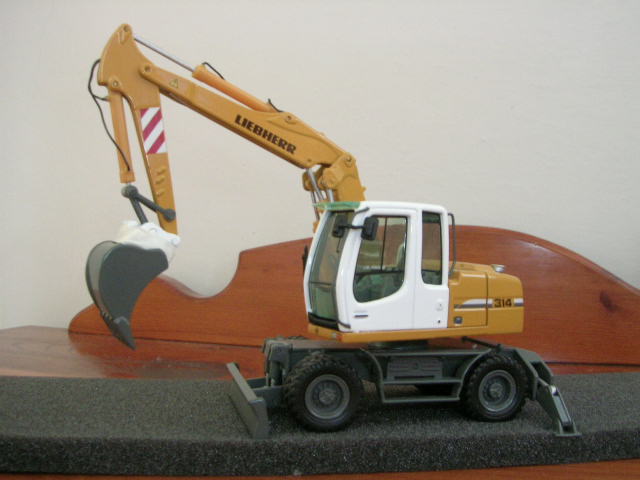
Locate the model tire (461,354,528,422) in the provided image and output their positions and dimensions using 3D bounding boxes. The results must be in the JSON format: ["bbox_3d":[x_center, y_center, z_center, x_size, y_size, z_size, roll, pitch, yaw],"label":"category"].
[{"bbox_3d":[0.050,0.044,0.192,0.020,0.020,0.009,0,0,-15],"label":"model tire"}]

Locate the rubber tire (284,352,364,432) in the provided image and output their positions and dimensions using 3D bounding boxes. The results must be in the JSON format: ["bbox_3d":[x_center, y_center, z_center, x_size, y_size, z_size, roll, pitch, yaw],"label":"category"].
[{"bbox_3d":[0.001,0.042,0.179,0.021,0.021,0.010,0,0,-15],"label":"rubber tire"}]

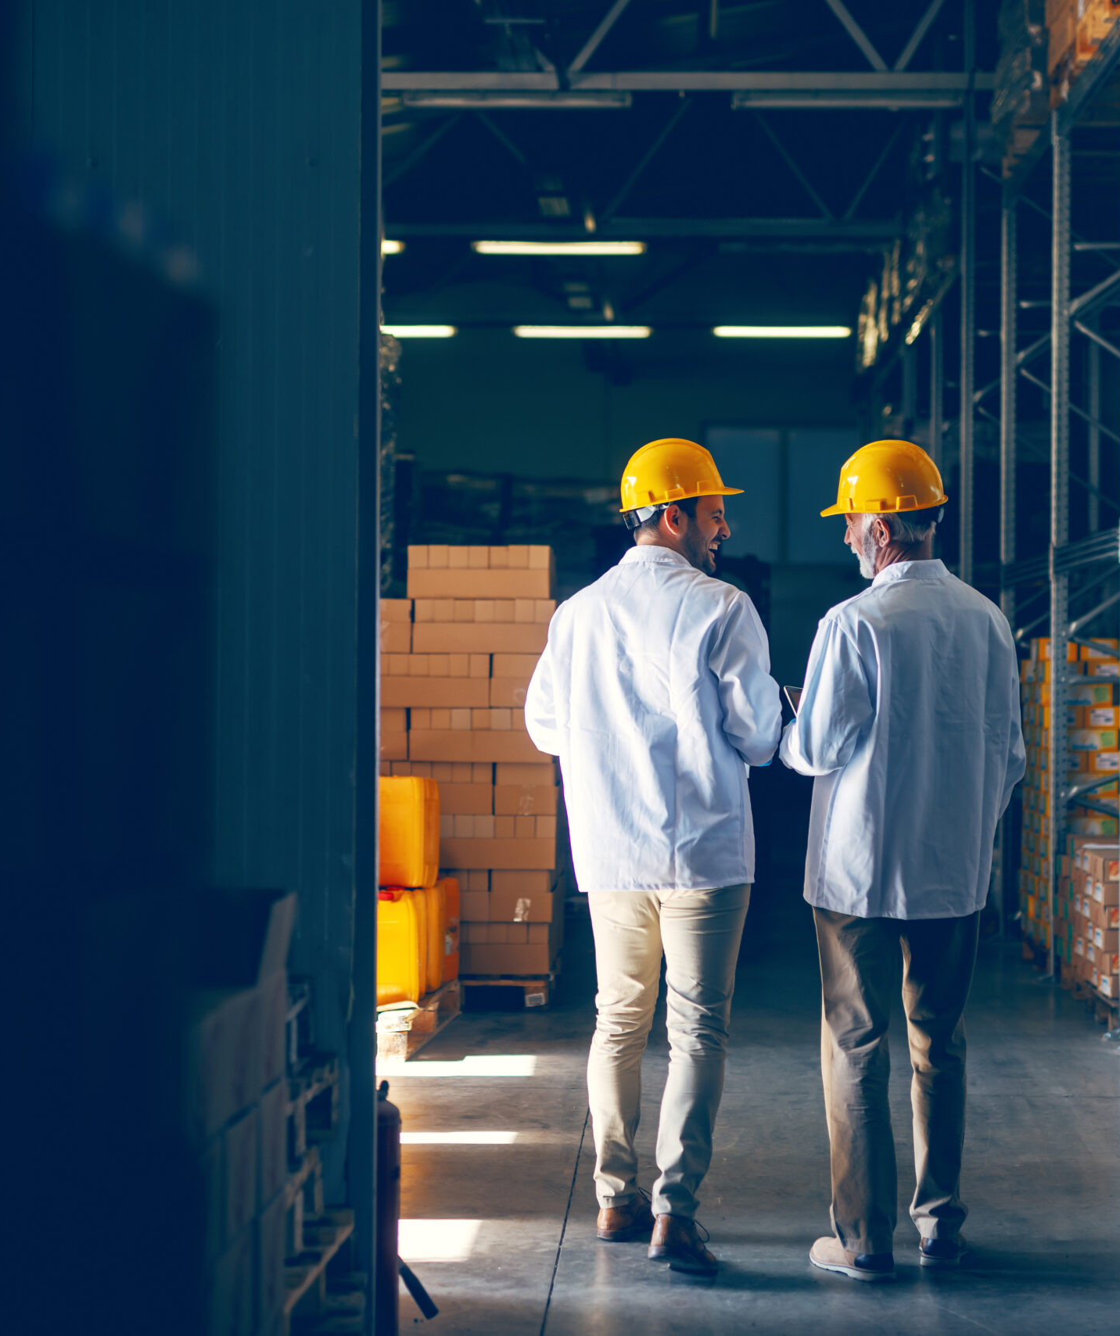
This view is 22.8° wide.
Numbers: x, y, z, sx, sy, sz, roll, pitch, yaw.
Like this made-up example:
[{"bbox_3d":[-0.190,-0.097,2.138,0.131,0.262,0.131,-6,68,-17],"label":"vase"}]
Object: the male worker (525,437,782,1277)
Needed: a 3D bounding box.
[{"bbox_3d":[0.217,0.402,6.430,0.590,1.860,0.550,0,0,14],"label":"male worker"}]

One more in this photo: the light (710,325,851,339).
[{"bbox_3d":[2.039,-3.066,25.350,1.280,0.095,0.130,0,0,2],"label":"light"}]

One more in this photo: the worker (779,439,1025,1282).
[{"bbox_3d":[0.770,0.408,6.290,0.550,1.840,0.480,0,0,-13],"label":"worker"}]

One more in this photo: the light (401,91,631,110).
[{"bbox_3d":[-0.241,-3.160,15.500,1.280,0.095,0.130,0,0,2],"label":"light"}]

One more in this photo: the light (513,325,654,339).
[{"bbox_3d":[0.200,-3.072,25.400,1.280,0.095,0.130,0,0,2],"label":"light"}]

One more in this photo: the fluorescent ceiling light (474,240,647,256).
[{"bbox_3d":[0.000,-3.096,20.500,1.280,0.095,0.130,0,0,2],"label":"fluorescent ceiling light"}]

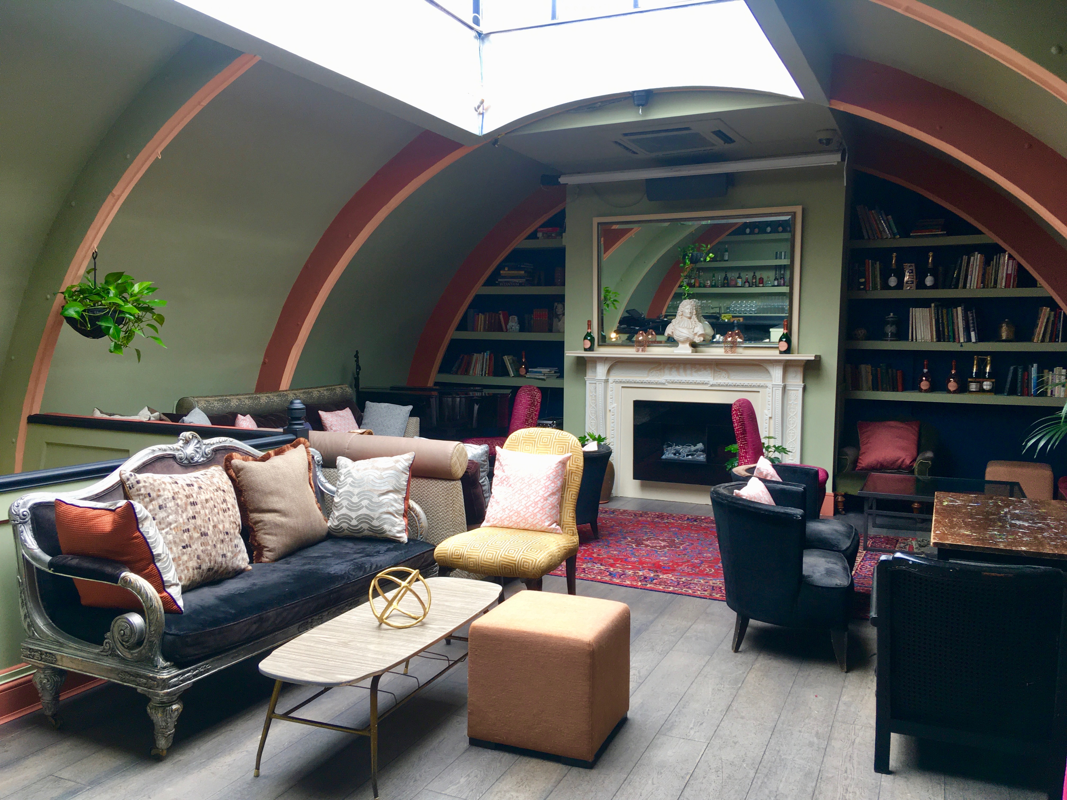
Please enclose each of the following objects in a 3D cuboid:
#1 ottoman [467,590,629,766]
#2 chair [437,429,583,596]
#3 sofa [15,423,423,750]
[{"bbox_3d":[0.069,0.983,3.241,0.458,0.444,0.458,2,4,21],"label":"ottoman"},{"bbox_3d":[-0.128,0.639,4.704,0.550,0.940,0.690,3,4,29],"label":"chair"},{"bbox_3d":[-1.275,0.695,4.221,0.806,1.043,1.975,2,5,25],"label":"sofa"}]

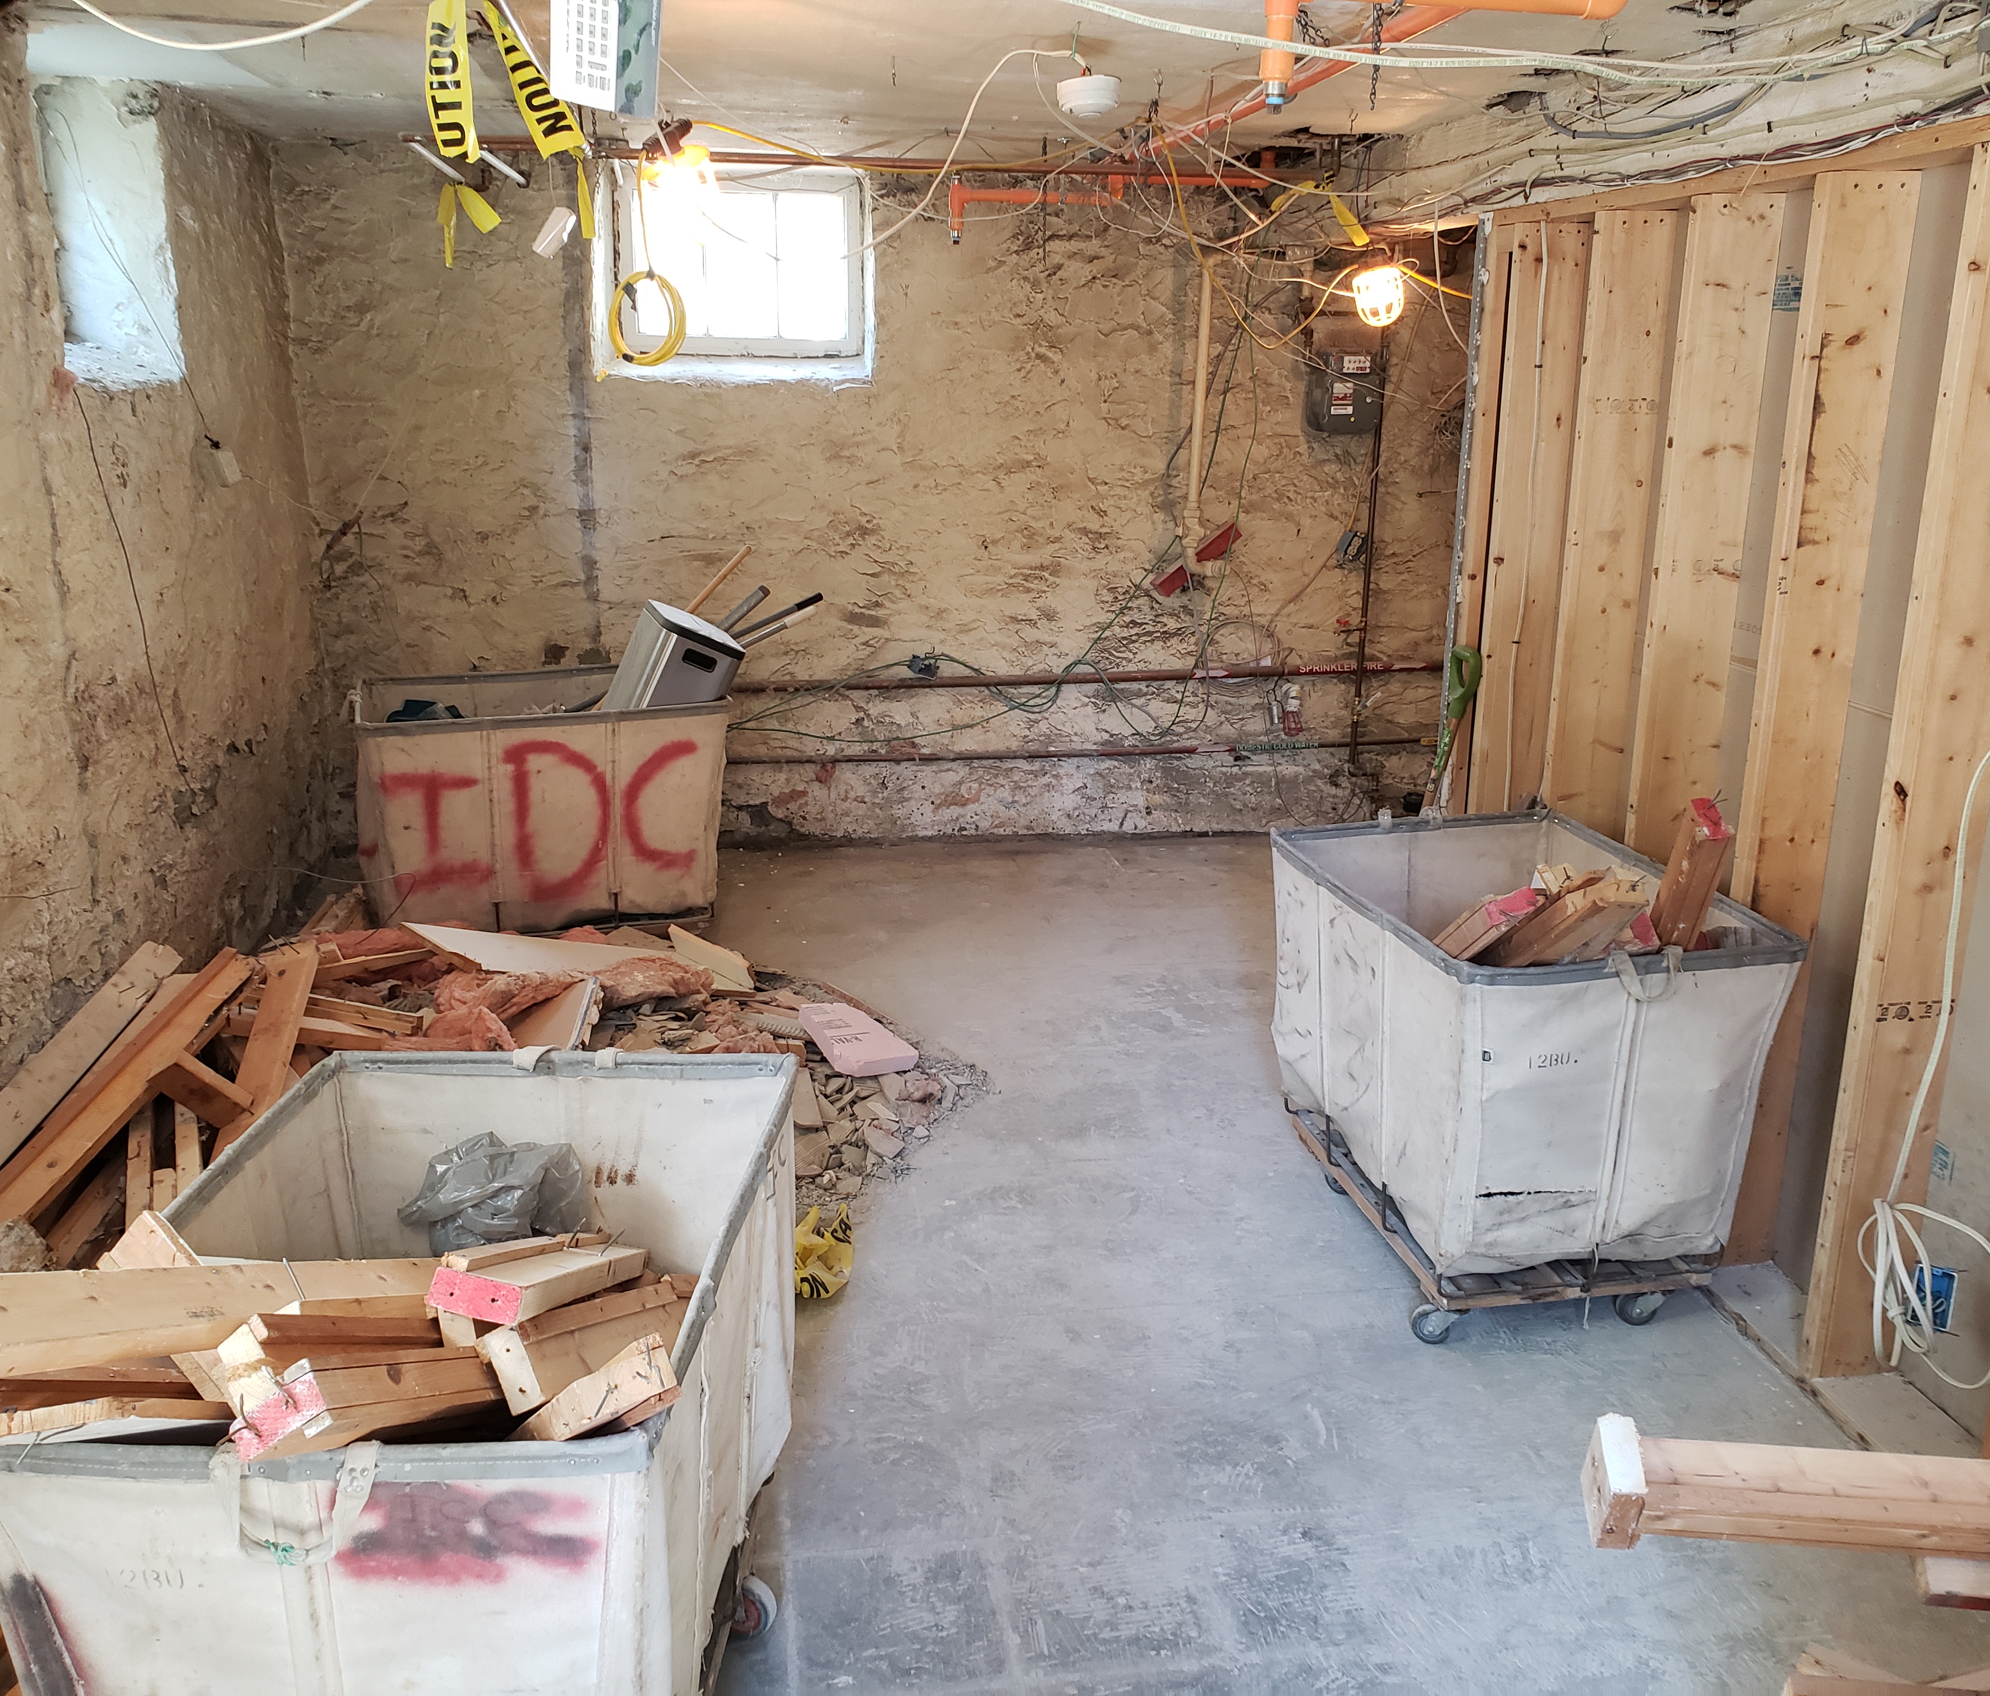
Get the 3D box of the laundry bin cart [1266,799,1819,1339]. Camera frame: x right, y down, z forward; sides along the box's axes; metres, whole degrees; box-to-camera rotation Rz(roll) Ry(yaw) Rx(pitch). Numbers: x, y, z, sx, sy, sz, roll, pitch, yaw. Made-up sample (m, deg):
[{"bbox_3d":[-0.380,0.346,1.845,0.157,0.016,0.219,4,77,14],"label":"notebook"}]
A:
[{"bbox_3d":[0.980,0.458,3.359,0.637,0.831,0.924,-3,16,-9],"label":"laundry bin cart"}]

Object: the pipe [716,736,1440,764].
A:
[{"bbox_3d":[0.358,-0.373,6.530,2.743,0.035,0.035,-2,16,-8],"label":"pipe"}]

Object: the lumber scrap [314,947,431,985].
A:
[{"bbox_3d":[-1.731,0.329,4.720,0.420,0.045,0.075,-7,17,-24],"label":"lumber scrap"}]

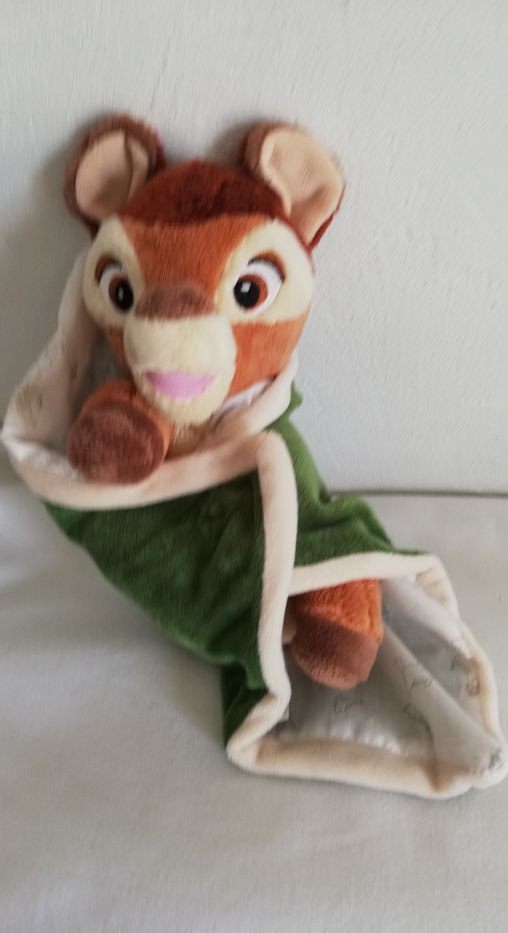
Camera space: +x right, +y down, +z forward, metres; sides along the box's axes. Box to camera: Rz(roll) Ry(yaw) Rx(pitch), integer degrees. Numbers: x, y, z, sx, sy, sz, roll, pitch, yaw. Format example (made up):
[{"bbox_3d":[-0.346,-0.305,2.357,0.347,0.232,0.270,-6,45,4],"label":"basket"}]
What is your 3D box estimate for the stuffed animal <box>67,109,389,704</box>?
[{"bbox_3d":[-0.013,-0.042,0.374,0.153,0.322,0.123,-10,-3,6],"label":"stuffed animal"}]

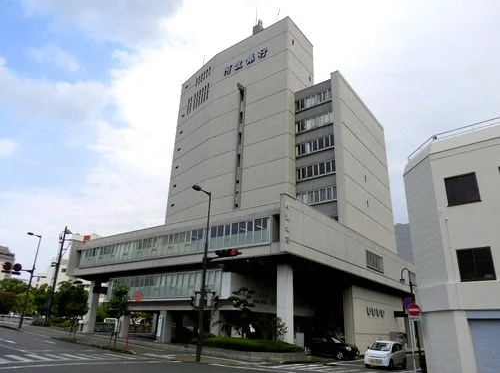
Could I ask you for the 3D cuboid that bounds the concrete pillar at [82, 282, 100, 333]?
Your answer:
[{"bbox_3d":[-20.014,15.273,45.761,1.050,6.170,0.950,-14,-26,35],"label":"concrete pillar"}]

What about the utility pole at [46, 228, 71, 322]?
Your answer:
[{"bbox_3d":[-24.687,11.262,46.392,0.900,12.548,1.200,-14,-26,35],"label":"utility pole"}]

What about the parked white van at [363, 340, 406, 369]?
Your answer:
[{"bbox_3d":[8.417,10.399,22.300,1.475,1.500,3.395,-15,-27,38],"label":"parked white van"}]

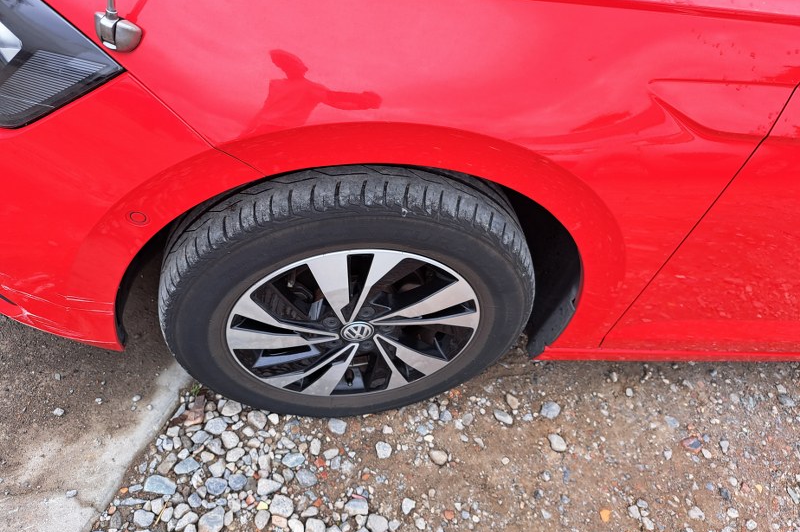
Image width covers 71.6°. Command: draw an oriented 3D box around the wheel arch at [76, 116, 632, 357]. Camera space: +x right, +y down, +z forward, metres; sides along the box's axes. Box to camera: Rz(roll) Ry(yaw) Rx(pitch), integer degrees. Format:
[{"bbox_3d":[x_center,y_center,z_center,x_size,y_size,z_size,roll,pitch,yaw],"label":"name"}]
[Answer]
[{"bbox_3d":[-0.050,-0.028,0.800,0.840,0.460,0.130,1,49,-9],"label":"wheel arch"}]

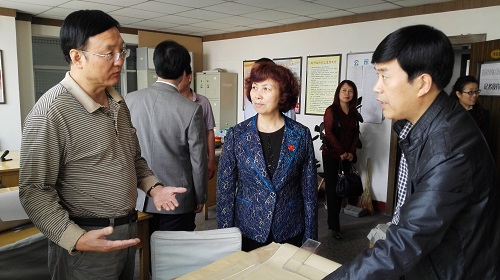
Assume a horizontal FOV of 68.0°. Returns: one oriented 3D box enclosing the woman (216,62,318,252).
[{"bbox_3d":[0.078,0.391,1.972,0.520,1.571,0.320,1,6,-4],"label":"woman"}]

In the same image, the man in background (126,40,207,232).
[{"bbox_3d":[-0.515,0.291,2.184,0.530,1.704,0.350,3,6,20],"label":"man in background"}]

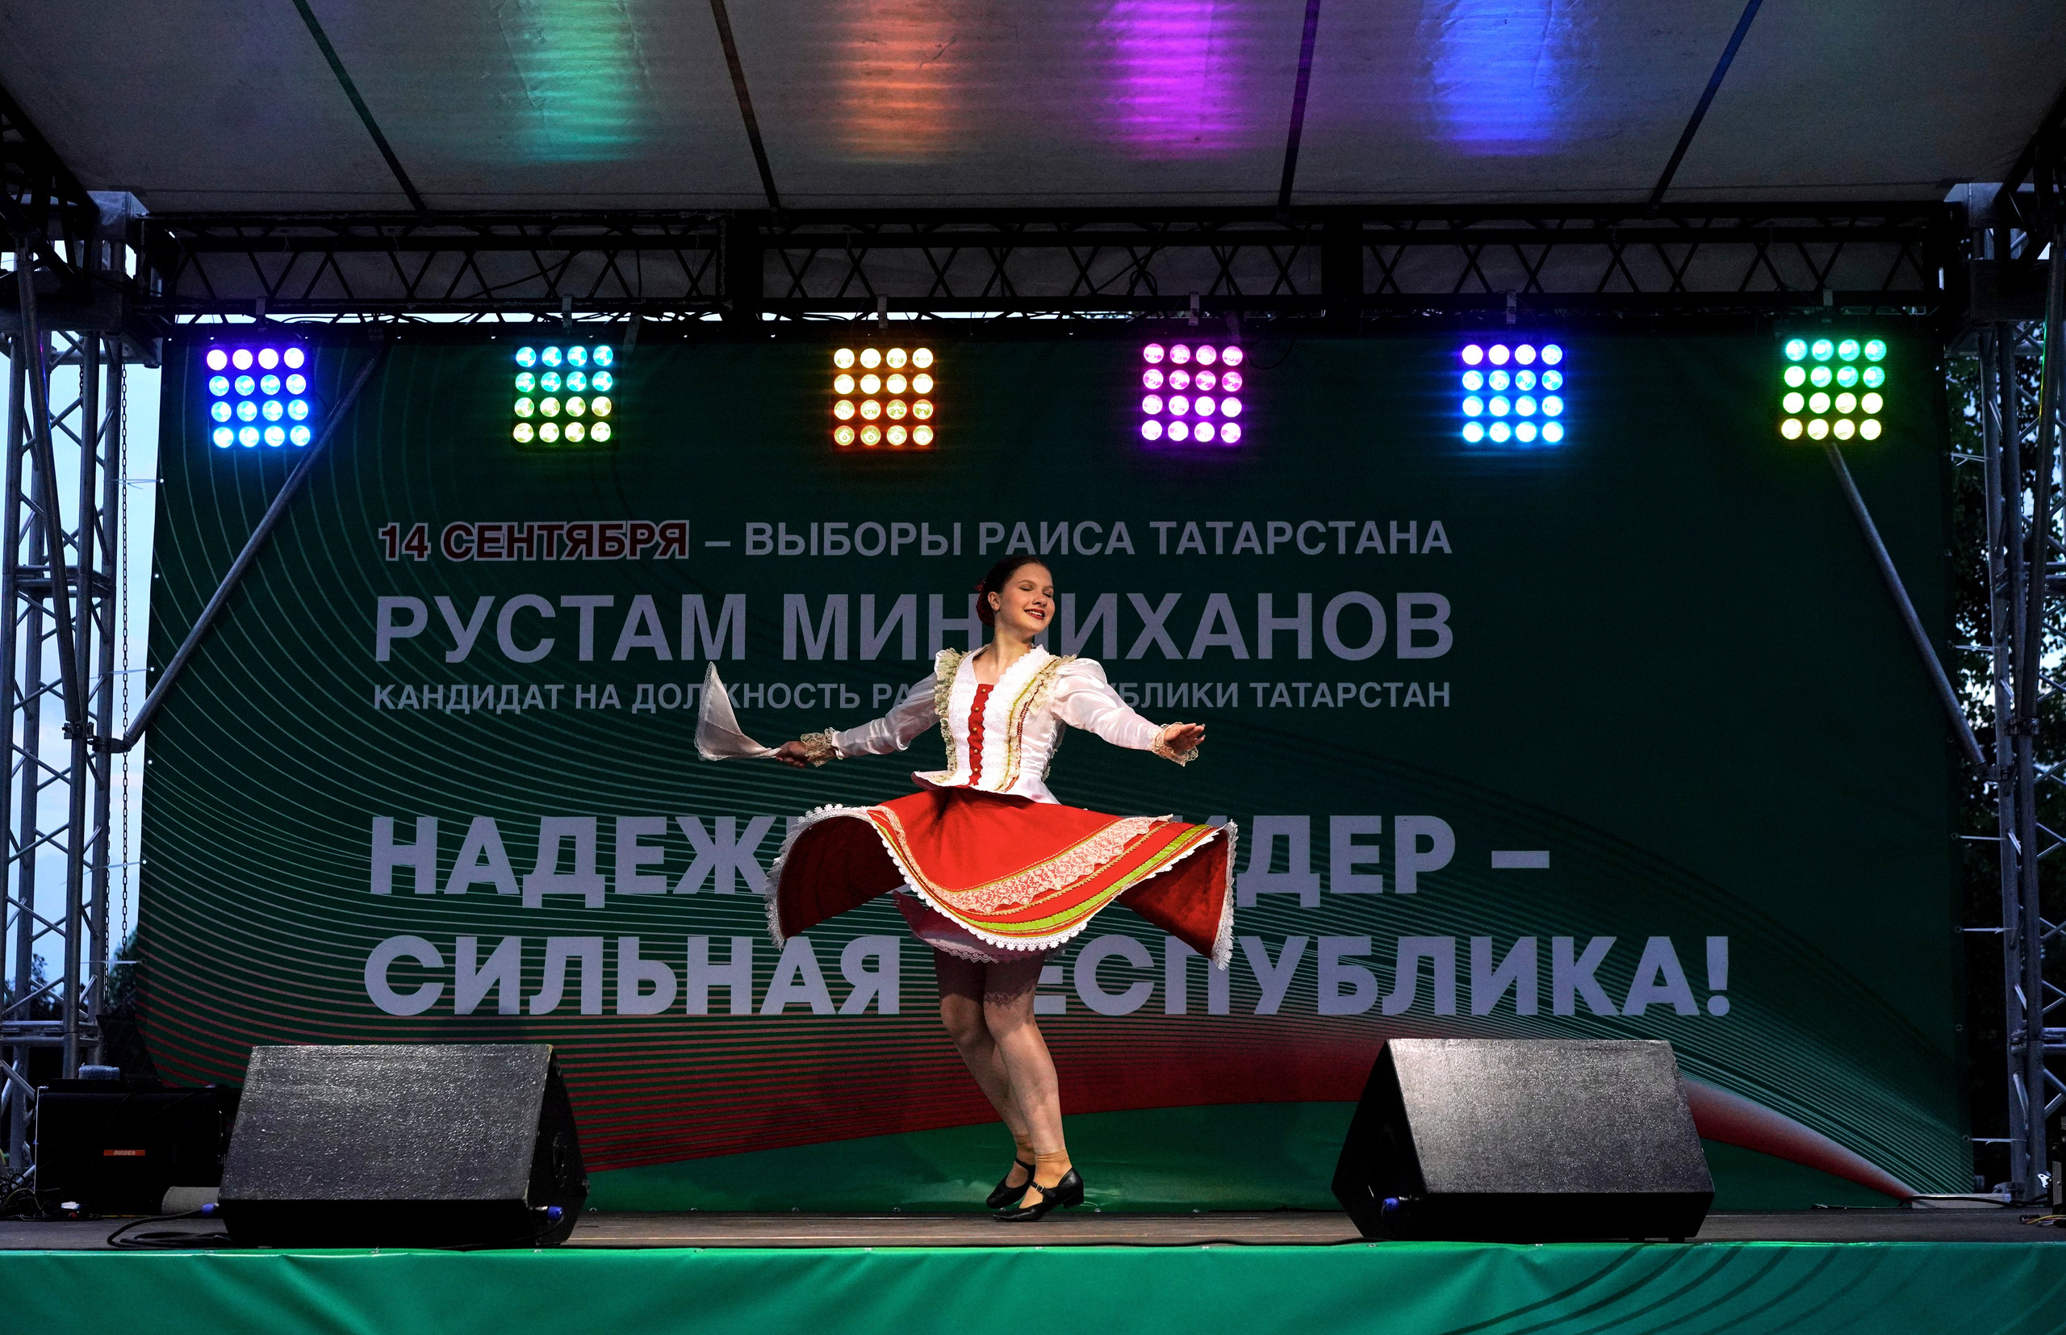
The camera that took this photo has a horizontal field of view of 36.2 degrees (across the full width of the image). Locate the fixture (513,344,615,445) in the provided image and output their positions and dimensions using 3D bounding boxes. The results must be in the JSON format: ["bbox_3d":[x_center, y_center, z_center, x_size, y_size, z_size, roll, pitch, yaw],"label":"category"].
[{"bbox_3d":[-1.558,-0.907,10.493,0.350,0.350,0.140,-1,-9,3],"label":"fixture"}]

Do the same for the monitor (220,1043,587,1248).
[{"bbox_3d":[-1.228,0.942,6.225,0.600,0.382,0.494,-1,-9,5],"label":"monitor"}]

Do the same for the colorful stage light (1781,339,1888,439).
[{"bbox_3d":[2.620,-0.910,10.344,0.350,0.350,0.140,0,11,-2],"label":"colorful stage light"}]

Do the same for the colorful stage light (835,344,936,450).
[{"bbox_3d":[-0.496,-0.898,10.485,0.350,0.350,0.140,0,-7,0],"label":"colorful stage light"}]

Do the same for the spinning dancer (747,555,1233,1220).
[{"bbox_3d":[-0.096,0.544,8.000,1.200,1.685,0.950,-4,-10,23],"label":"spinning dancer"}]

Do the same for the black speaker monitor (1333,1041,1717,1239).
[{"bbox_3d":[0.954,0.927,6.213,0.600,0.382,0.494,2,-9,-14],"label":"black speaker monitor"}]

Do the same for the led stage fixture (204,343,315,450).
[{"bbox_3d":[-2.581,-0.902,10.536,0.350,0.350,0.140,0,12,3],"label":"led stage fixture"}]

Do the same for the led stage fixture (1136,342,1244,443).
[{"bbox_3d":[0.528,-0.906,10.456,0.350,0.350,0.140,0,-6,1],"label":"led stage fixture"}]

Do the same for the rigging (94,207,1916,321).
[{"bbox_3d":[0.046,-1.331,10.650,6.000,0.345,0.345,0,-9,1],"label":"rigging"}]

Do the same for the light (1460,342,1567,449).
[{"bbox_3d":[1.580,-0.899,10.389,0.350,0.350,0.140,0,-6,1],"label":"light"}]

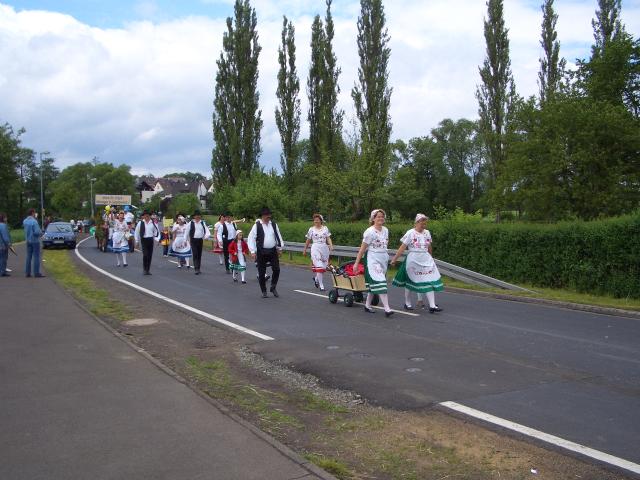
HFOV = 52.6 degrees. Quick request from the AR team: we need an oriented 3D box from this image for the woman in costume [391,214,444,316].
[{"bbox_3d":[1.672,0.382,11.100,0.700,1.660,0.620,-1,2,-33],"label":"woman in costume"}]

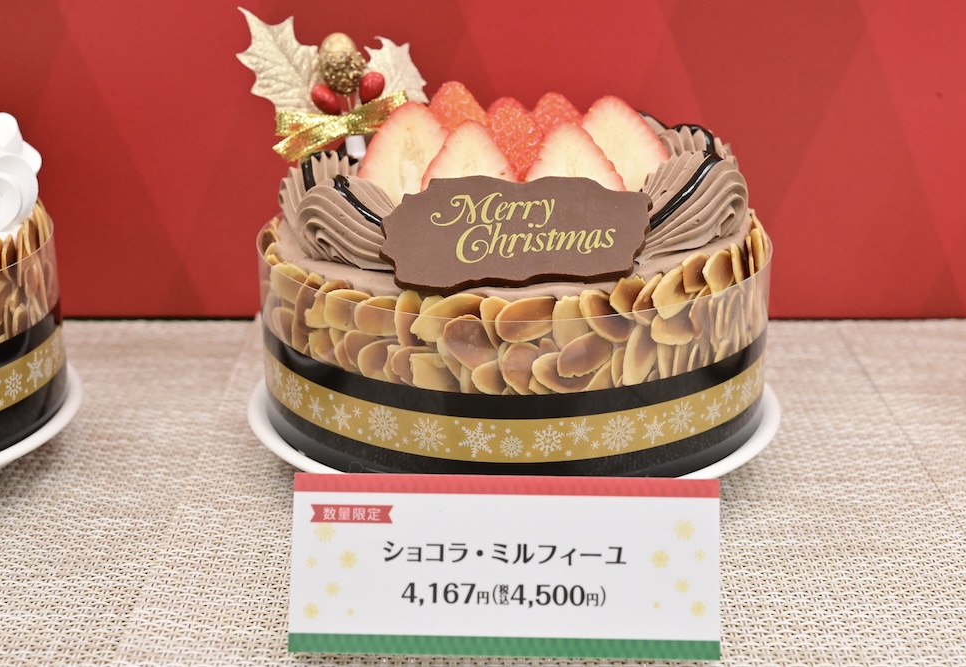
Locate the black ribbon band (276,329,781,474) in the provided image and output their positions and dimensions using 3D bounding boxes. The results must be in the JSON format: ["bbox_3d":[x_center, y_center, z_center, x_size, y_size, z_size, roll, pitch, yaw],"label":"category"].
[{"bbox_3d":[0.009,-0.001,0.500,0.152,0.026,0.152,0,22,0],"label":"black ribbon band"}]

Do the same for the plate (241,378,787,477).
[{"bbox_3d":[0.009,0.023,0.509,0.162,0.016,0.162,0,22,0],"label":"plate"}]

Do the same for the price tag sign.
[{"bbox_3d":[0.005,0.056,0.399,0.102,0.042,0.003,1,-10,1],"label":"price tag sign"}]

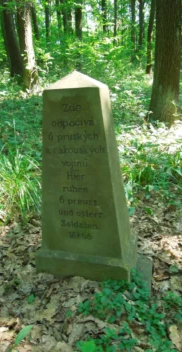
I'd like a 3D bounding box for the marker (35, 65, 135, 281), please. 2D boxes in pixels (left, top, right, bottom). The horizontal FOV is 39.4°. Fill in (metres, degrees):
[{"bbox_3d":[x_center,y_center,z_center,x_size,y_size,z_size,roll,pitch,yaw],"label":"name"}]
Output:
[{"bbox_3d":[-0.042,-0.005,1.414,0.540,1.080,0.365,2,19,16],"label":"marker"}]

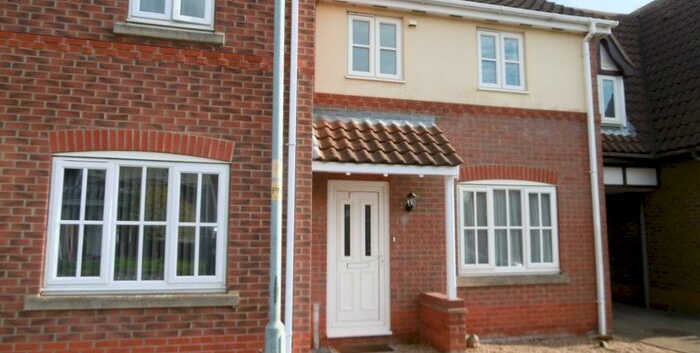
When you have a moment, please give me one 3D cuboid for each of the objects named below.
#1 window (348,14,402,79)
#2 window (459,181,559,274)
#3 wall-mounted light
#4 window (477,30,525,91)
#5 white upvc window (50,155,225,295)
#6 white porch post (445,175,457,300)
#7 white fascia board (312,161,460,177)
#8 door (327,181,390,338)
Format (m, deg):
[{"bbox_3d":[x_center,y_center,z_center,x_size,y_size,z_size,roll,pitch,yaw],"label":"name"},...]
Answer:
[{"bbox_3d":[0.376,-1.909,7.224,0.848,0.953,0.090,2,-7,-13],"label":"window"},{"bbox_3d":[2.417,0.768,7.405,1.685,1.416,0.090,2,-7,-13],"label":"window"},{"bbox_3d":[0.864,0.368,6.893,0.145,0.263,0.190,2,-7,-13],"label":"wall-mounted light"},{"bbox_3d":[2.395,-1.827,7.706,0.820,0.970,0.090,2,-7,-13],"label":"window"},{"bbox_3d":[-2.121,0.511,4.965,1.722,1.330,0.090,2,-7,-13],"label":"white upvc window"},{"bbox_3d":[1.278,0.776,6.205,0.098,1.580,0.095,2,-7,-13],"label":"white porch post"},{"bbox_3d":[0.451,-0.102,6.027,1.950,0.125,0.035,2,-7,-14],"label":"white fascia board"},{"bbox_3d":[0.119,1.137,6.807,0.904,2.123,0.100,2,-7,-13],"label":"door"}]

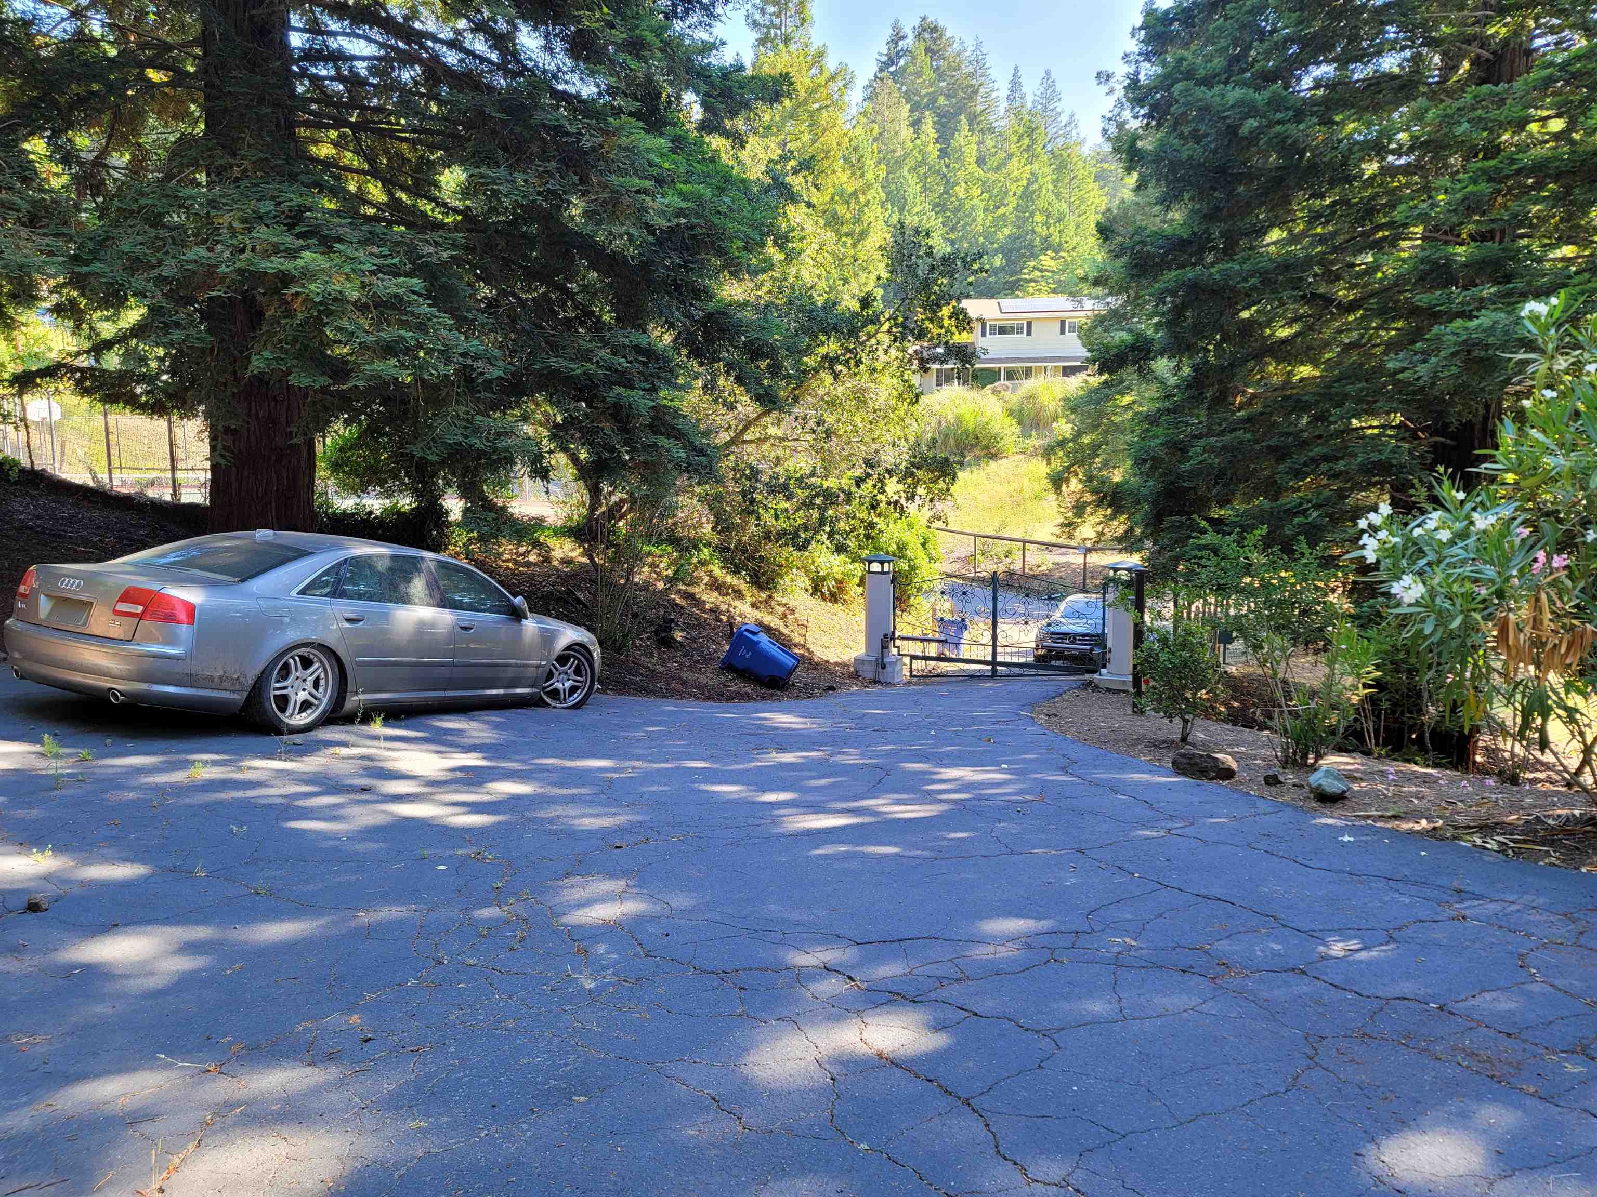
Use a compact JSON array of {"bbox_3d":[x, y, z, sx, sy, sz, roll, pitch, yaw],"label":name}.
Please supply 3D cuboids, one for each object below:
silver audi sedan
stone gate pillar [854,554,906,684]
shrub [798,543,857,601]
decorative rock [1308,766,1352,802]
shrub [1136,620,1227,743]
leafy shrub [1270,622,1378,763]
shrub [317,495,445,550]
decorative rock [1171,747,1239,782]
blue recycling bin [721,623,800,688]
[{"bbox_3d":[-3.681,0.199,9.873,1.900,1.420,5.090,7,1,27],"label":"silver audi sedan"},{"bbox_3d":[1.357,0.344,19.300,0.720,2.170,0.720,0,2,11],"label":"stone gate pillar"},{"bbox_3d":[0.559,-0.488,22.000,1.200,1.120,1.100,0,2,0],"label":"shrub"},{"bbox_3d":[4.032,1.410,8.750,0.340,0.250,0.320,1,3,24],"label":"decorative rock"},{"bbox_3d":[3.985,0.863,12.000,0.950,1.280,0.950,1,3,18],"label":"shrub"},{"bbox_3d":[4.708,0.852,10.300,0.960,1.310,0.900,1,3,24],"label":"leafy shrub"},{"bbox_3d":[-5.734,-1.000,15.800,1.850,0.850,1.100,0,2,-11],"label":"shrub"},{"bbox_3d":[3.368,1.379,9.550,0.550,0.240,0.370,1,3,17],"label":"decorative rock"},{"bbox_3d":[-0.574,0.866,17.400,1.060,0.760,0.620,23,-3,19],"label":"blue recycling bin"}]

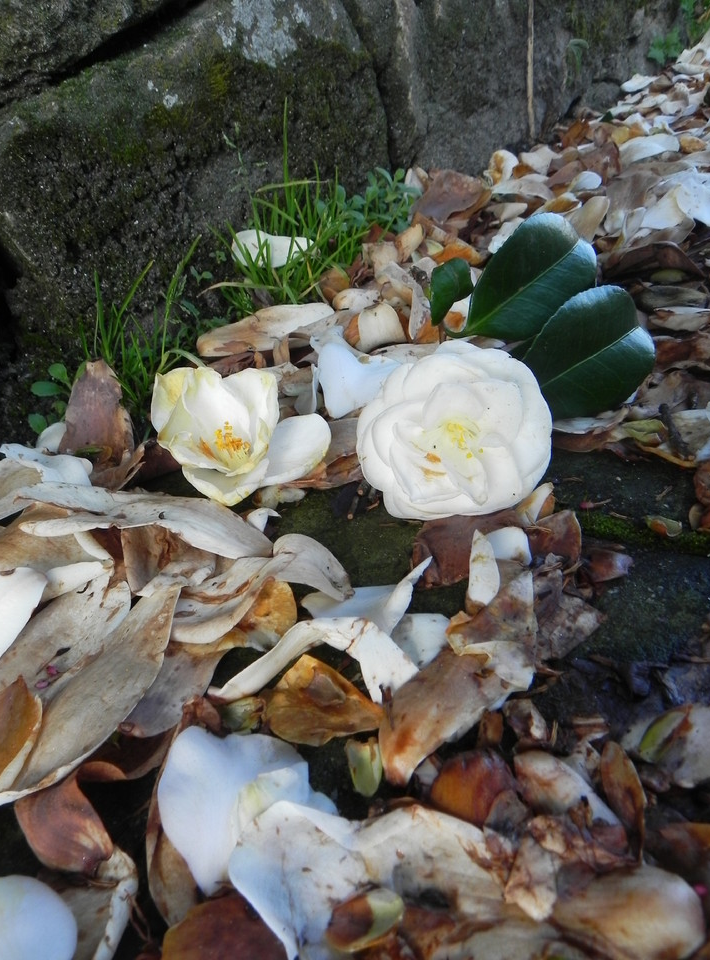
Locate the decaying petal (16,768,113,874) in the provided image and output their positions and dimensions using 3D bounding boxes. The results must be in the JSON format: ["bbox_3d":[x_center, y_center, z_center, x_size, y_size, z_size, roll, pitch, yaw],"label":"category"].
[{"bbox_3d":[-0.089,0.105,0.222,0.032,0.013,0.021,27,54,21],"label":"decaying petal"}]

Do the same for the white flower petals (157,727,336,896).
[{"bbox_3d":[-0.032,0.104,0.225,0.052,0.022,0.046,0,40,0],"label":"white flower petals"}]

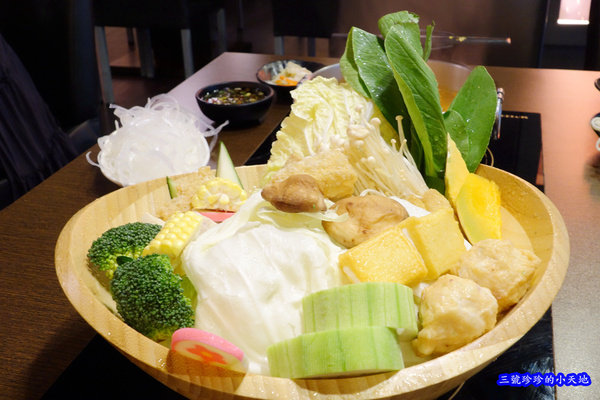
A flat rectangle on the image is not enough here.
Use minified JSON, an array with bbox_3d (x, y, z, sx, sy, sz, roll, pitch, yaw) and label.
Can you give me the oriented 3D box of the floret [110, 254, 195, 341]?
[{"bbox_3d":[-0.080,0.053,0.396,0.044,0.043,0.042,7,27,18],"label":"floret"}]

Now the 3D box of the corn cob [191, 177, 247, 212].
[{"bbox_3d":[-0.057,-0.004,0.509,0.037,0.024,0.032,-6,26,-9],"label":"corn cob"}]

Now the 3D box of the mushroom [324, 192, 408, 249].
[{"bbox_3d":[0.038,0.014,0.428,0.050,0.026,0.043,-2,40,0],"label":"mushroom"}]

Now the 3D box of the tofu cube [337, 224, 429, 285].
[{"bbox_3d":[0.047,0.034,0.408,0.039,0.022,0.039,-25,46,-5],"label":"tofu cube"}]

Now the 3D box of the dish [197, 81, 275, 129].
[{"bbox_3d":[-0.077,-0.110,0.891,0.095,0.040,0.095,-2,26,0],"label":"dish"}]

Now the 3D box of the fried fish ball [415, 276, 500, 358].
[{"bbox_3d":[0.080,0.058,0.374,0.042,0.038,0.040,-2,26,1],"label":"fried fish ball"}]

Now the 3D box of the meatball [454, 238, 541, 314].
[{"bbox_3d":[0.113,0.043,0.417,0.044,0.036,0.042,-2,26,1],"label":"meatball"}]

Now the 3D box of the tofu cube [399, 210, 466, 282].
[{"bbox_3d":[0.076,0.026,0.419,0.021,0.037,0.037,-18,6,36],"label":"tofu cube"}]

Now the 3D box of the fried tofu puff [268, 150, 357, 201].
[{"bbox_3d":[0.009,-0.015,0.467,0.050,0.030,0.034,-13,28,-22],"label":"fried tofu puff"}]

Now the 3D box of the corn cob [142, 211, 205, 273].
[{"bbox_3d":[-0.079,0.026,0.456,0.031,0.032,0.042,18,32,36],"label":"corn cob"}]

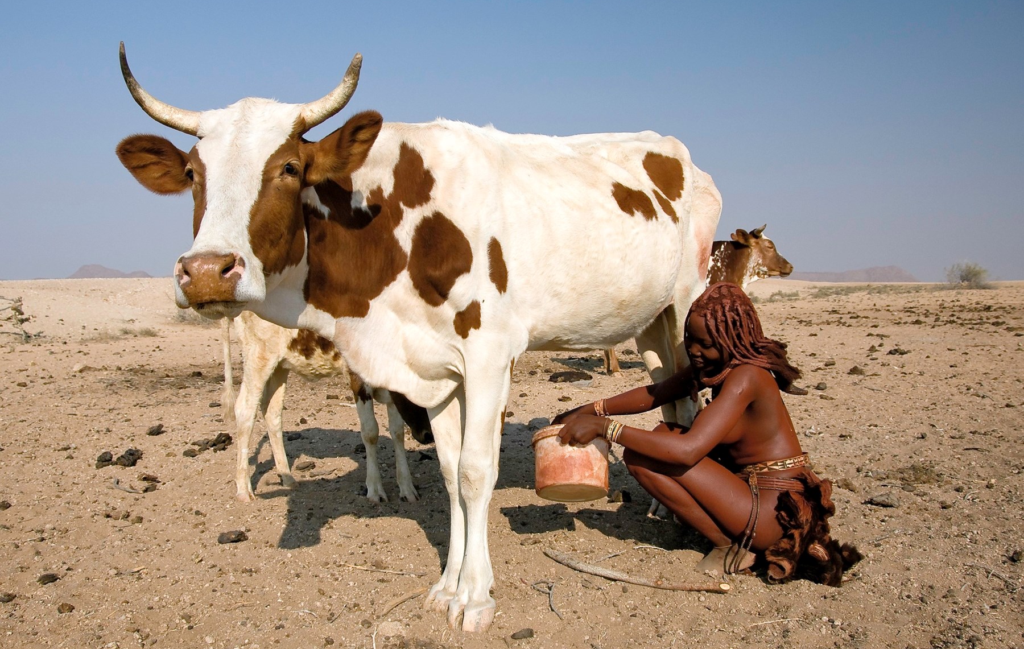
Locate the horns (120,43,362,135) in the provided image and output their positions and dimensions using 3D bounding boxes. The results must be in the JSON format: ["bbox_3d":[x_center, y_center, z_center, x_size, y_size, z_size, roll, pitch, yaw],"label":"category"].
[{"bbox_3d":[-0.558,-0.484,1.580,0.490,0.180,0.130,0,3,0],"label":"horns"}]

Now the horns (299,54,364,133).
[{"bbox_3d":[-0.375,-0.479,1.580,0.130,0.155,0.090,0,3,0],"label":"horns"}]

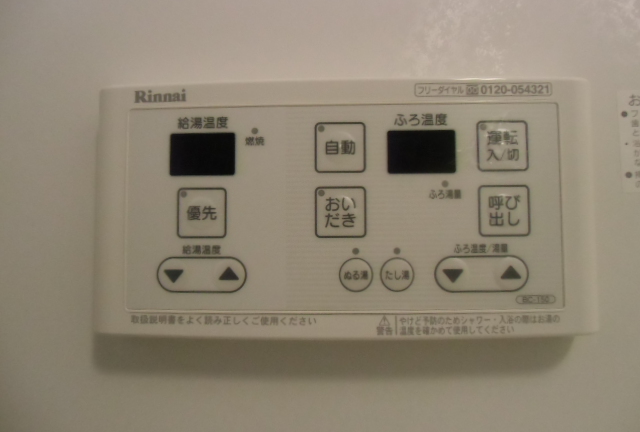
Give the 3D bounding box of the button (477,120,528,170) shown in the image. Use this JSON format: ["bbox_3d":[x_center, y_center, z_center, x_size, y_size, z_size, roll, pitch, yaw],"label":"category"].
[{"bbox_3d":[0.073,-0.028,0.177,0.020,0.020,0.003,0,-3,2],"label":"button"}]

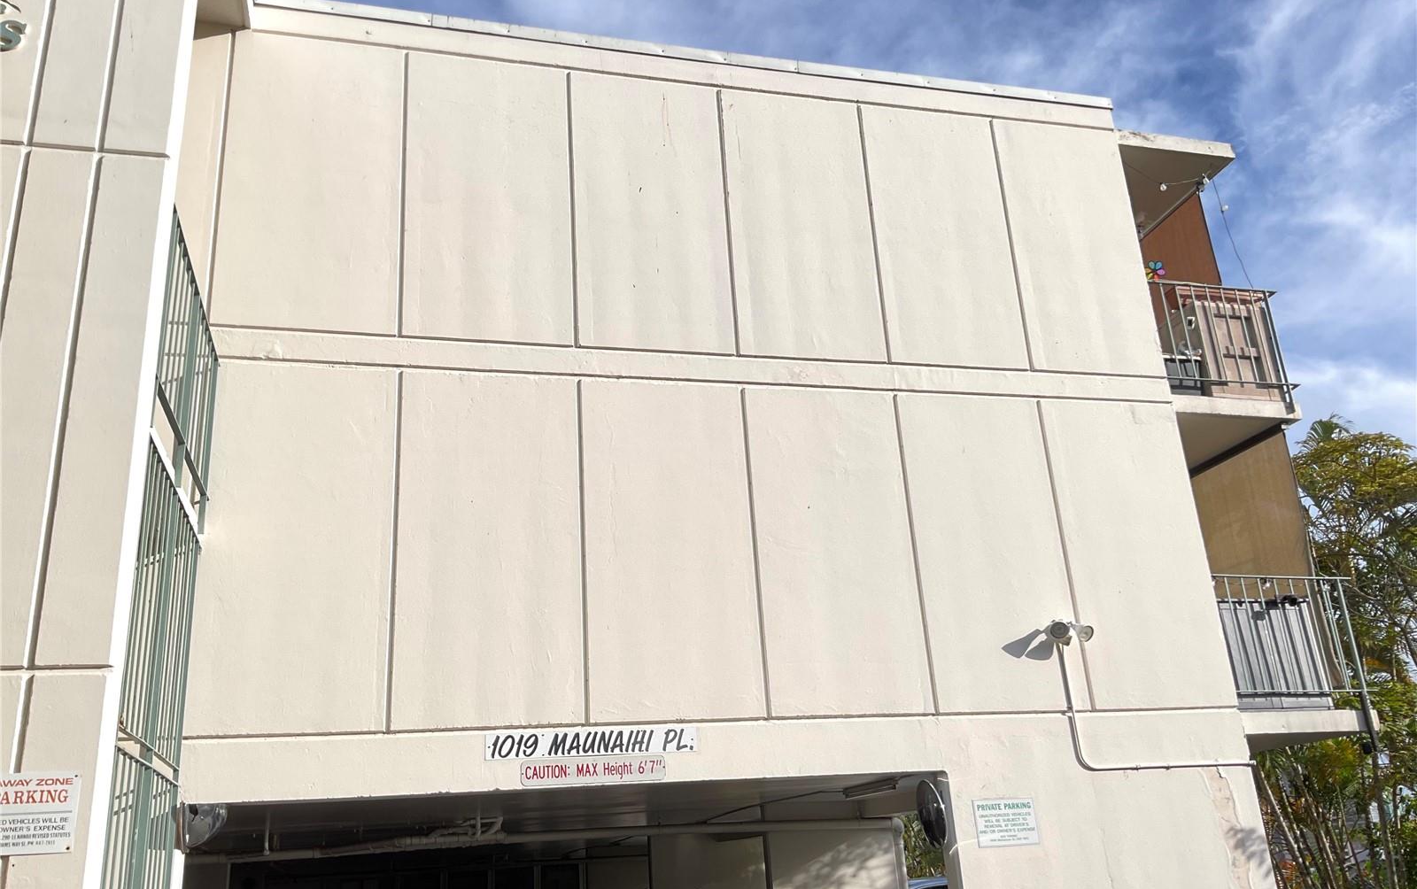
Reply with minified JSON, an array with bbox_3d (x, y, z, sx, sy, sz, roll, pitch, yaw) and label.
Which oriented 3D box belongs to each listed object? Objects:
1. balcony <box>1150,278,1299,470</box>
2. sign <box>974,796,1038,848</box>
[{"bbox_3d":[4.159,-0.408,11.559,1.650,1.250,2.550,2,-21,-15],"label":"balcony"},{"bbox_3d":[2.033,2.573,8.080,0.457,0.303,0.015,2,-21,-15],"label":"sign"}]

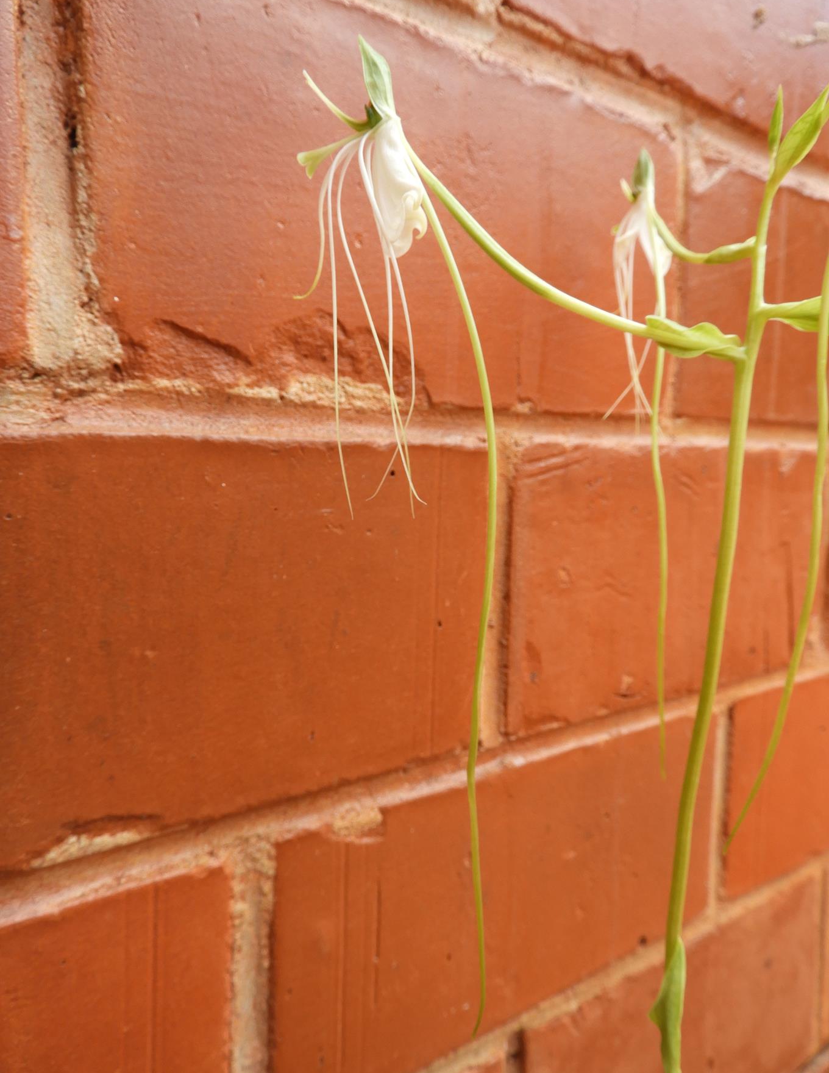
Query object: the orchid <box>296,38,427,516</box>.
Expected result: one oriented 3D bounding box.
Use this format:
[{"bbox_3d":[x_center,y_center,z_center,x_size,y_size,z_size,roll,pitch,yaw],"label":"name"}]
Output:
[{"bbox_3d":[-0.011,-0.052,0.160,0.025,0.091,0.028,-1,9,-16],"label":"orchid"}]

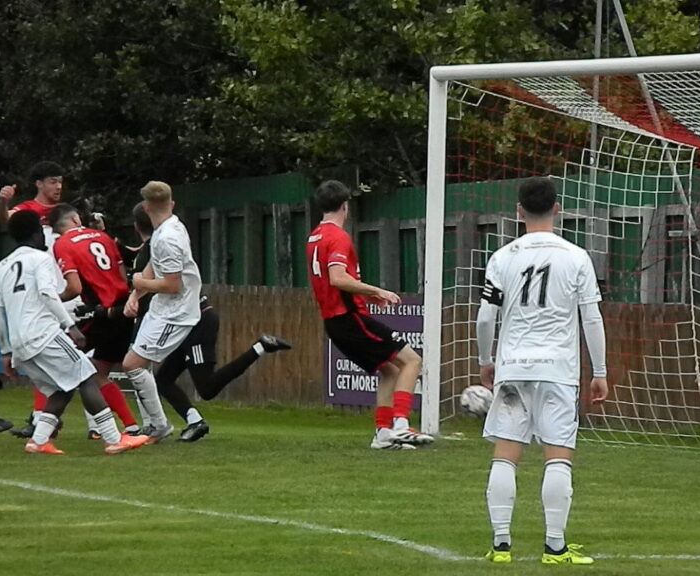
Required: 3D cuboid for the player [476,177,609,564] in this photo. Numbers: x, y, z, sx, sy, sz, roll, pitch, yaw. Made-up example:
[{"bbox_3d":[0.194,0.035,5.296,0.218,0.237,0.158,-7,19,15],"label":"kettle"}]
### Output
[{"bbox_3d":[0.896,0.382,28.700,0.600,1.790,0.400,1,0,3],"label":"player"}]

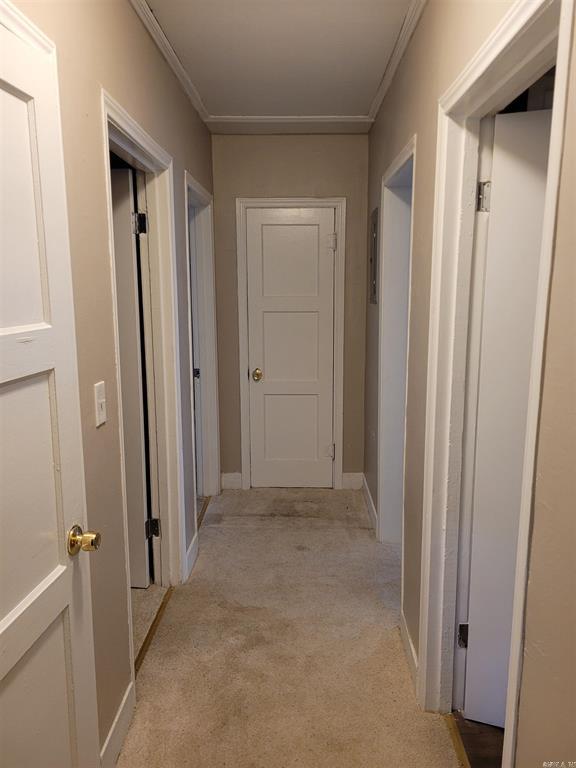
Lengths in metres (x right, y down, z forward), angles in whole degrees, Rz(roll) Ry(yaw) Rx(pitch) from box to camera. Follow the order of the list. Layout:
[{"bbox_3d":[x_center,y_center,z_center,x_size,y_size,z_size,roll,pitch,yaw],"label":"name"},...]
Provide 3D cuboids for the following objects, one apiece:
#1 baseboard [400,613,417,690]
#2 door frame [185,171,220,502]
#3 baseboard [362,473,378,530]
[{"bbox_3d":[0.489,1.058,2.344,0.016,0.121,0.398,0,10,2],"label":"baseboard"},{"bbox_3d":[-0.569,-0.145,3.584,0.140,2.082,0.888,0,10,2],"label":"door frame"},{"bbox_3d":[0.530,0.801,3.847,0.016,0.121,0.874,0,10,2],"label":"baseboard"}]

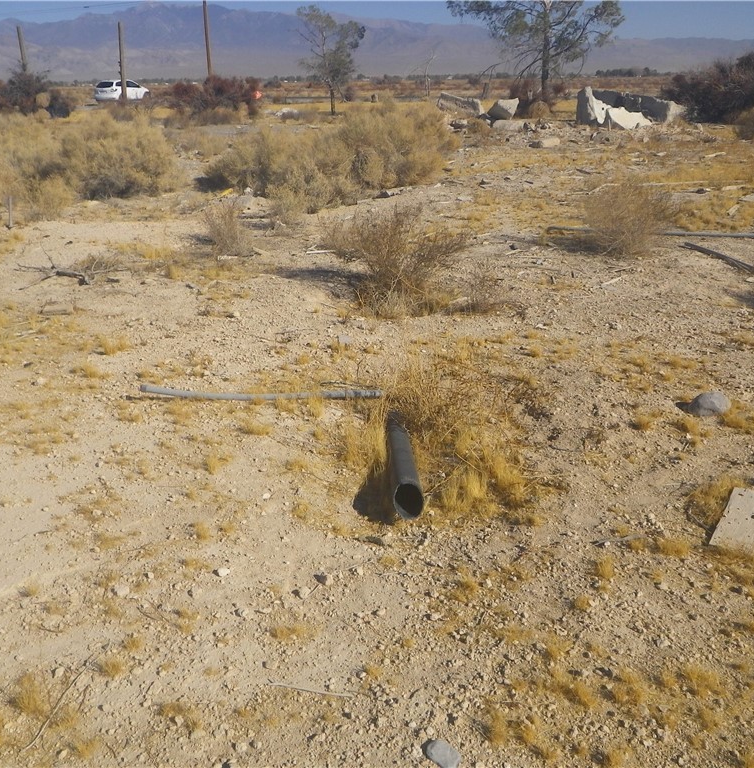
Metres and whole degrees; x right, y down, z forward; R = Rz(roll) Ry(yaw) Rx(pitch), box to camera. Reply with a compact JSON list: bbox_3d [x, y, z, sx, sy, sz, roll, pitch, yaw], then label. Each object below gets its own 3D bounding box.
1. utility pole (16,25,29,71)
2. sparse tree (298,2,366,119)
[{"bbox_3d":[-21.798,-19.561,51.427,0.290,4.904,0.290,-9,22,-20],"label":"utility pole"},{"bbox_3d":[-2.121,-14.502,37.181,3.114,4.620,2.802,-2,20,-3],"label":"sparse tree"}]

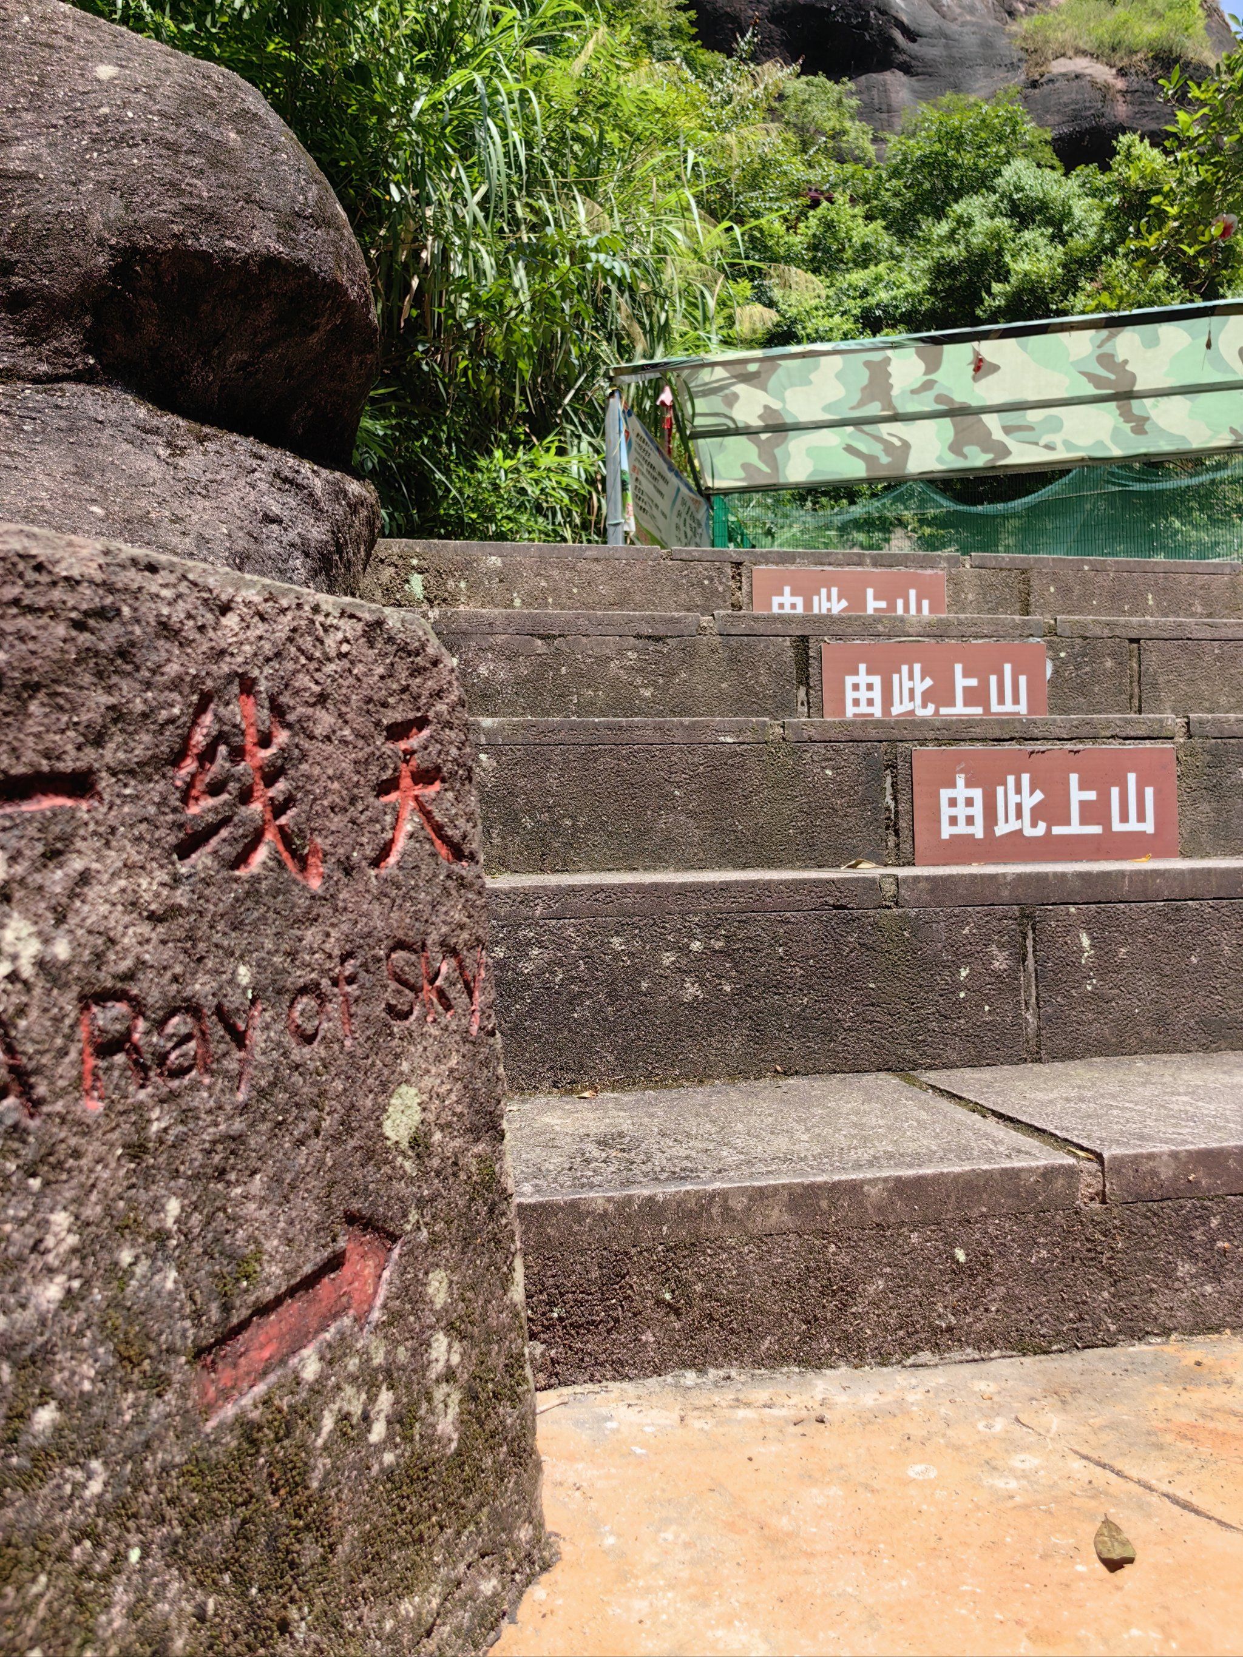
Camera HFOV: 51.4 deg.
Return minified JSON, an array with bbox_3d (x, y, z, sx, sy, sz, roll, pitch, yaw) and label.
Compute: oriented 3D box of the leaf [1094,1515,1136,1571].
[{"bbox_3d":[0.255,0.367,0.667,0.021,0.010,0.052,-2,-1,17],"label":"leaf"}]

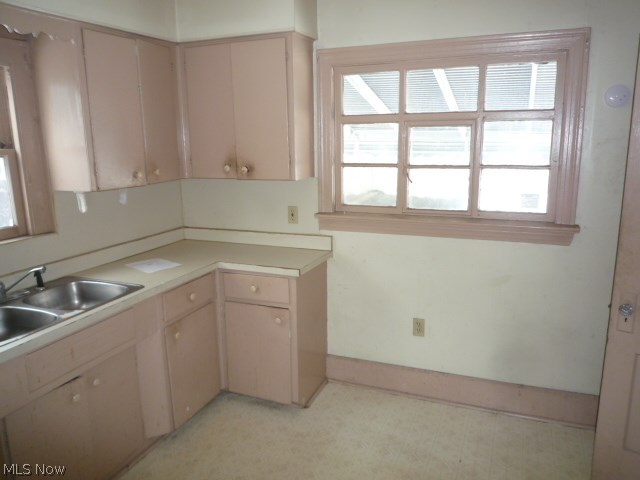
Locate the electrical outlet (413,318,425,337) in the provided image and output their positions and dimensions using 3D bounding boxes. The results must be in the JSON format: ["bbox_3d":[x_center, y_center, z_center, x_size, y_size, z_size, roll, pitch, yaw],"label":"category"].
[{"bbox_3d":[0.617,0.545,2.878,0.072,0.114,0.014,4,12,20],"label":"electrical outlet"}]

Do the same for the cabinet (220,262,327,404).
[{"bbox_3d":[-0.268,0.535,2.948,0.525,0.790,0.520,4,12,22],"label":"cabinet"}]

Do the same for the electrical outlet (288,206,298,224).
[{"bbox_3d":[-0.174,-0.163,3.045,0.071,0.114,0.014,4,12,20],"label":"electrical outlet"}]

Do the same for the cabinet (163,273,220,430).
[{"bbox_3d":[-0.971,0.589,2.727,0.580,0.790,0.440,4,12,22],"label":"cabinet"}]

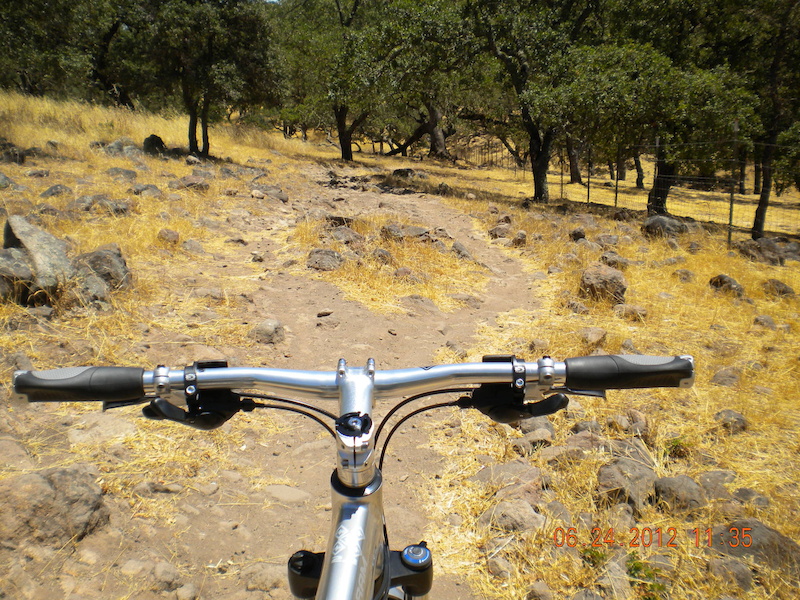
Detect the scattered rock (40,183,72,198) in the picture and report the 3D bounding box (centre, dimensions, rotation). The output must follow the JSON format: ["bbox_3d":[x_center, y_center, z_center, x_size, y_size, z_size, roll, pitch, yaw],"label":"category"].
[{"bbox_3d":[-5.308,-1.692,12.500,0.500,0.210,0.380,0,10,0],"label":"scattered rock"}]

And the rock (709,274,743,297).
[{"bbox_3d":[2.835,-0.115,7.015,0.303,0.228,0.258,4,11,22],"label":"rock"}]

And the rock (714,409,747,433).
[{"bbox_3d":[1.434,0.521,3.500,0.147,0.080,0.115,-1,12,0],"label":"rock"}]

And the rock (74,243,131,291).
[{"bbox_3d":[-2.170,-0.244,5.900,0.410,0.320,0.380,0,10,0],"label":"rock"}]

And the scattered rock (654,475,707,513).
[{"bbox_3d":[0.995,0.686,2.870,0.190,0.100,0.150,4,11,20],"label":"scattered rock"}]

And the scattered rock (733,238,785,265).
[{"bbox_3d":[3.634,-0.492,8.200,0.530,0.220,0.400,0,10,0],"label":"scattered rock"}]

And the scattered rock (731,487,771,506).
[{"bbox_3d":[1.252,0.700,2.880,0.135,0.055,0.090,5,11,24],"label":"scattered rock"}]

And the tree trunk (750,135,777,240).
[{"bbox_3d":[4.596,-1.444,10.200,0.340,1.360,0.250,0,10,0],"label":"tree trunk"}]

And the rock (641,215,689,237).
[{"bbox_3d":[3.446,-0.967,10.500,0.600,0.260,0.430,-1,12,0],"label":"rock"}]

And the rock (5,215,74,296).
[{"bbox_3d":[-2.317,-0.286,5.200,0.450,0.470,0.420,-1,12,0],"label":"rock"}]

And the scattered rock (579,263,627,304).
[{"bbox_3d":[1.602,-0.131,6.400,0.370,0.280,0.330,3,10,14],"label":"scattered rock"}]

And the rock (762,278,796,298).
[{"bbox_3d":[3.041,-0.092,6.500,0.260,0.140,0.200,0,10,0],"label":"rock"}]

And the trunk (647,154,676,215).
[{"bbox_3d":[4.696,-2.080,14.458,0.520,1.101,0.450,3,10,18],"label":"trunk"}]

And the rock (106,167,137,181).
[{"bbox_3d":[-5.027,-2.283,14.600,0.520,0.220,0.380,-3,11,-18],"label":"rock"}]

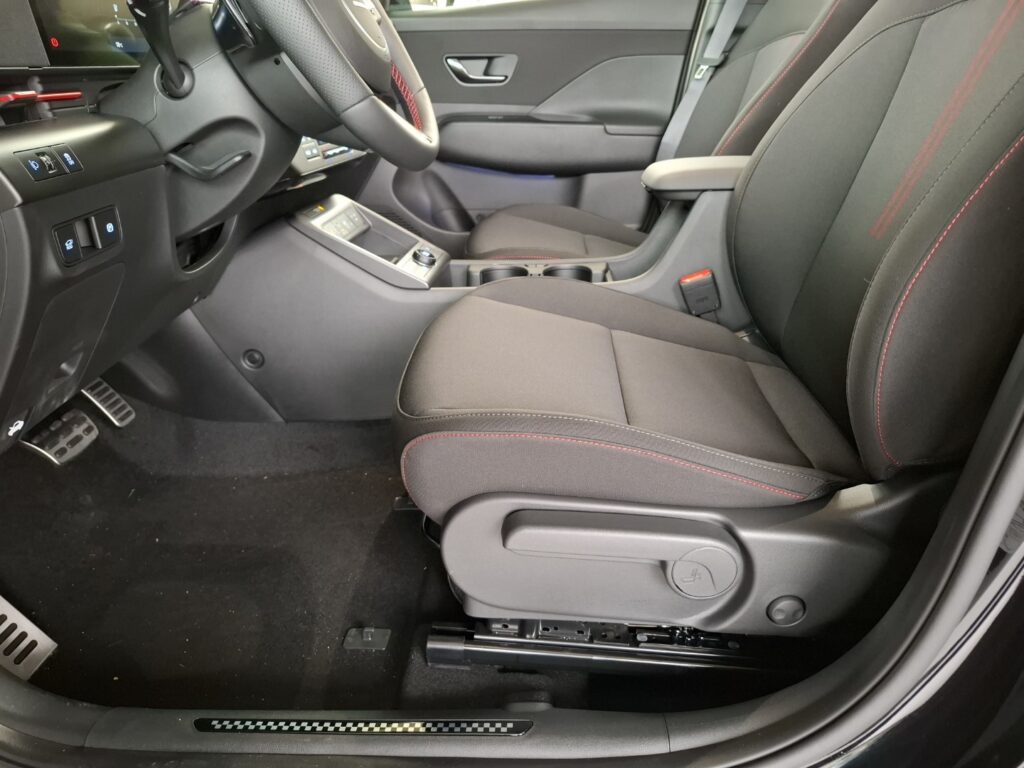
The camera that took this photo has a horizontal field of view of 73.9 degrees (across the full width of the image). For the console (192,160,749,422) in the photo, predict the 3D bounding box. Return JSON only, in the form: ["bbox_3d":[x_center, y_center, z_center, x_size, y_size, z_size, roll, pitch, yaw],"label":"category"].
[{"bbox_3d":[-0.001,-0.173,1.226,1.000,0.415,0.260,-1,24,3],"label":"console"}]

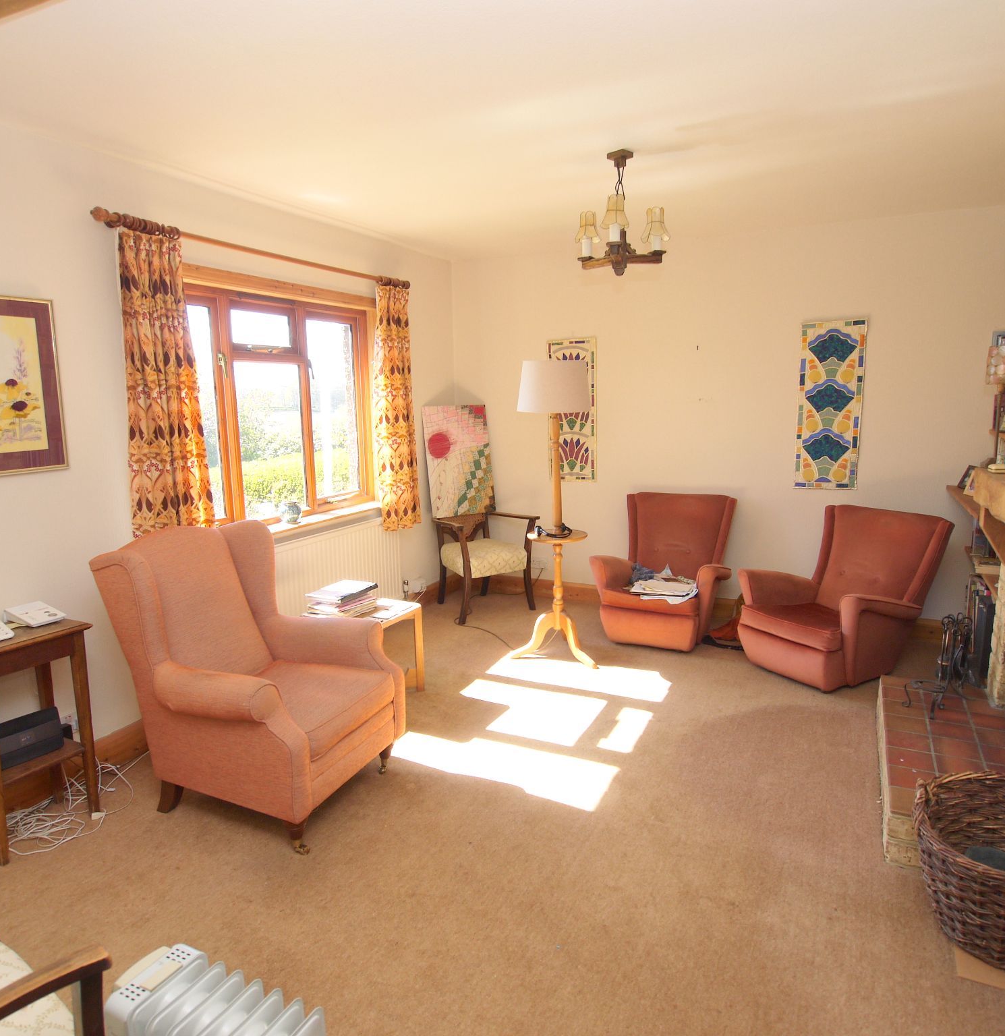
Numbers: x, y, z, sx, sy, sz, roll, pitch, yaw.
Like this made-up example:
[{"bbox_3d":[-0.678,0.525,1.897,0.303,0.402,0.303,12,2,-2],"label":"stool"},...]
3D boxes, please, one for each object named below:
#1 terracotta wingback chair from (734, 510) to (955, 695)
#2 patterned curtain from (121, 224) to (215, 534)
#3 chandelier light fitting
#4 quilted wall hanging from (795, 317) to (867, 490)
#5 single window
[{"bbox_3d":[1.796,0.396,3.901,0.860,0.810,0.760,-6,11,-29],"label":"terracotta wingback chair"},{"bbox_3d":[-1.362,-0.411,2.968,0.120,1.420,0.360,4,11,26],"label":"patterned curtain"},{"bbox_3d":[0.457,-1.179,2.785,0.340,0.455,0.330,1,10,9],"label":"chandelier light fitting"},{"bbox_3d":[1.969,-0.677,4.323,0.352,1.010,0.020,4,11,25],"label":"quilted wall hanging"},{"bbox_3d":[-1.204,-0.558,3.786,0.090,1.190,1.720,4,11,26],"label":"single window"}]

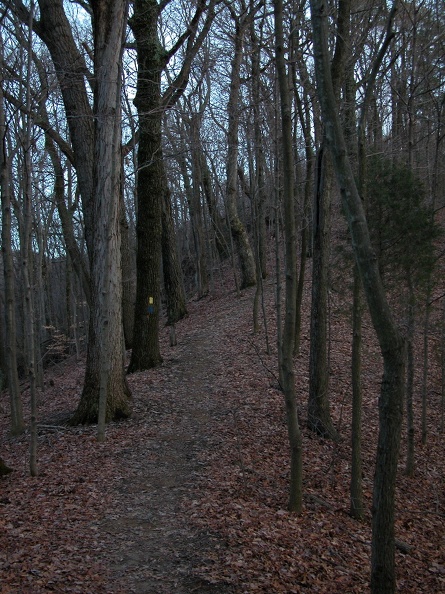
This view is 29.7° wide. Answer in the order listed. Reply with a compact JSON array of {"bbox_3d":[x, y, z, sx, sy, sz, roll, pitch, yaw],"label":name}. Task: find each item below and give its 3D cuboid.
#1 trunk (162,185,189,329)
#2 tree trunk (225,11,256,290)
[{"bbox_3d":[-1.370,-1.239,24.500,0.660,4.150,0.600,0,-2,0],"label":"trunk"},{"bbox_3d":[0.685,-5.578,32.000,1.050,10.600,0.850,0,-2,0],"label":"tree trunk"}]

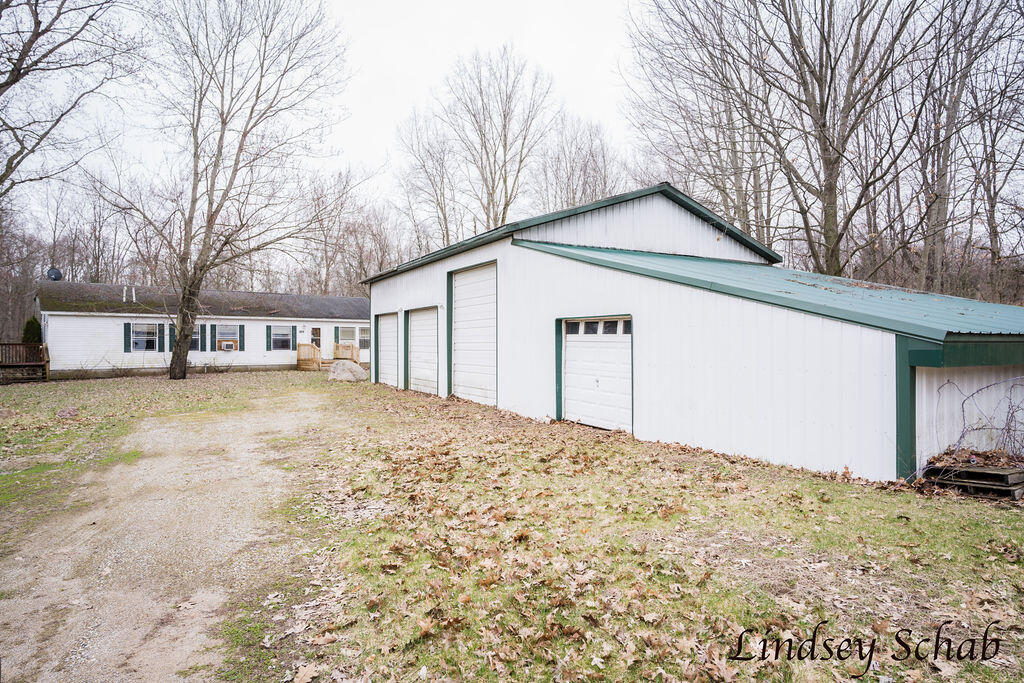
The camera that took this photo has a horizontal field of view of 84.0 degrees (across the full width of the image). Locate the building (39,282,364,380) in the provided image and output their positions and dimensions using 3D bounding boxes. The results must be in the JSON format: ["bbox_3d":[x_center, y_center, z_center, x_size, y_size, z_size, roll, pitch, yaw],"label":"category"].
[{"bbox_3d":[-16.700,-0.650,33.600,17.300,4.700,8.400,0,0,-40],"label":"building"}]

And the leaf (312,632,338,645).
[{"bbox_3d":[-0.957,1.520,2.910,0.135,0.028,0.075,0,0,-12],"label":"leaf"}]

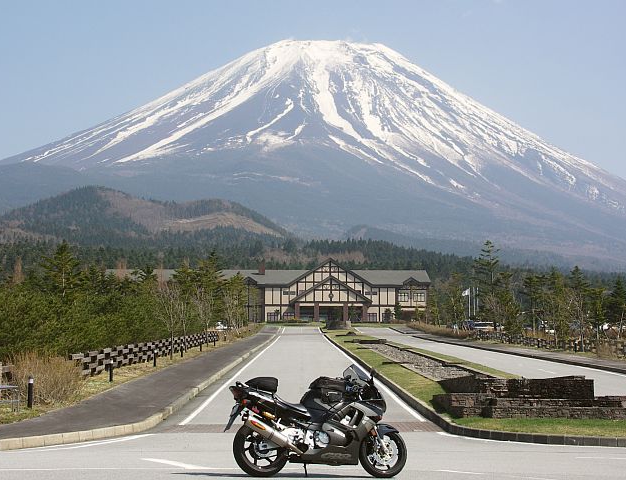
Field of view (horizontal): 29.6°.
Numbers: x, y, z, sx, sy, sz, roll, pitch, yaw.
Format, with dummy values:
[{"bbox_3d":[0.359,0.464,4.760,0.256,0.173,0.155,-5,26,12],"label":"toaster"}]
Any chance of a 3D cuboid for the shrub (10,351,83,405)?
[{"bbox_3d":[-5.550,2.870,24.700,1.350,1.050,1.400,0,-4,-1],"label":"shrub"}]

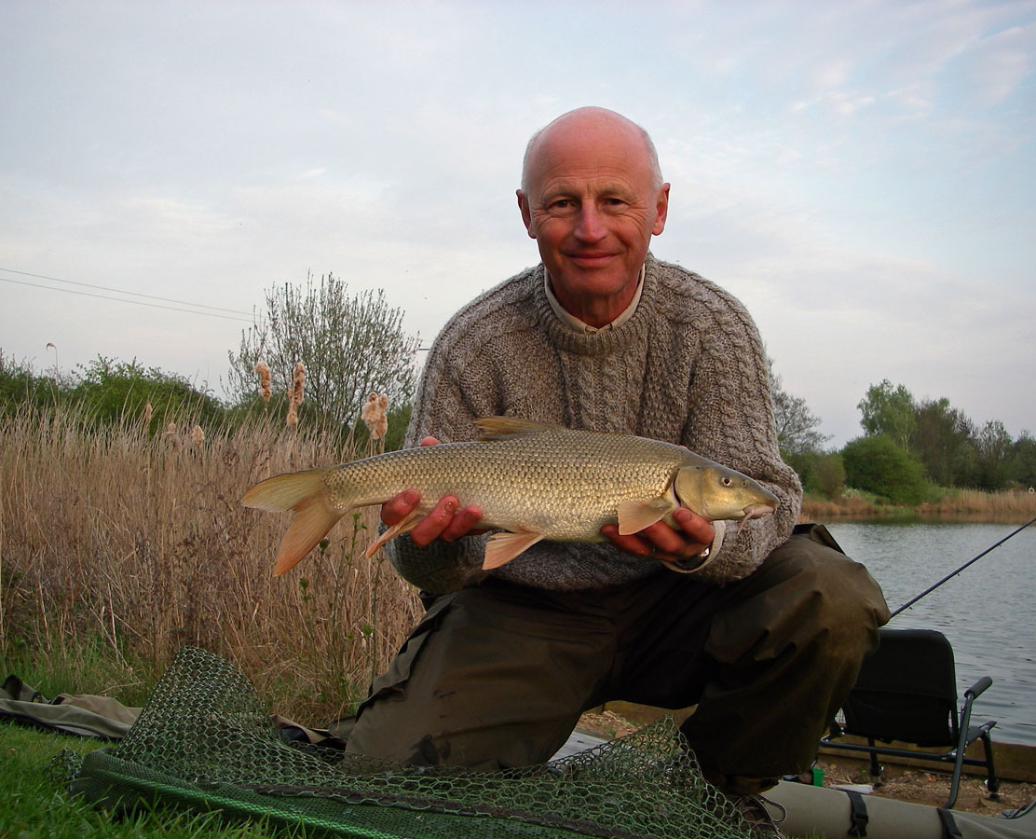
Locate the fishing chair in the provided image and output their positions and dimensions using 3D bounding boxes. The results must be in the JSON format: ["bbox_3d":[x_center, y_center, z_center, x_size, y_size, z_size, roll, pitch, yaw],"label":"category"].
[{"bbox_3d":[1.585,1.157,4.952,0.580,0.680,0.640,-2,-4,28],"label":"fishing chair"}]

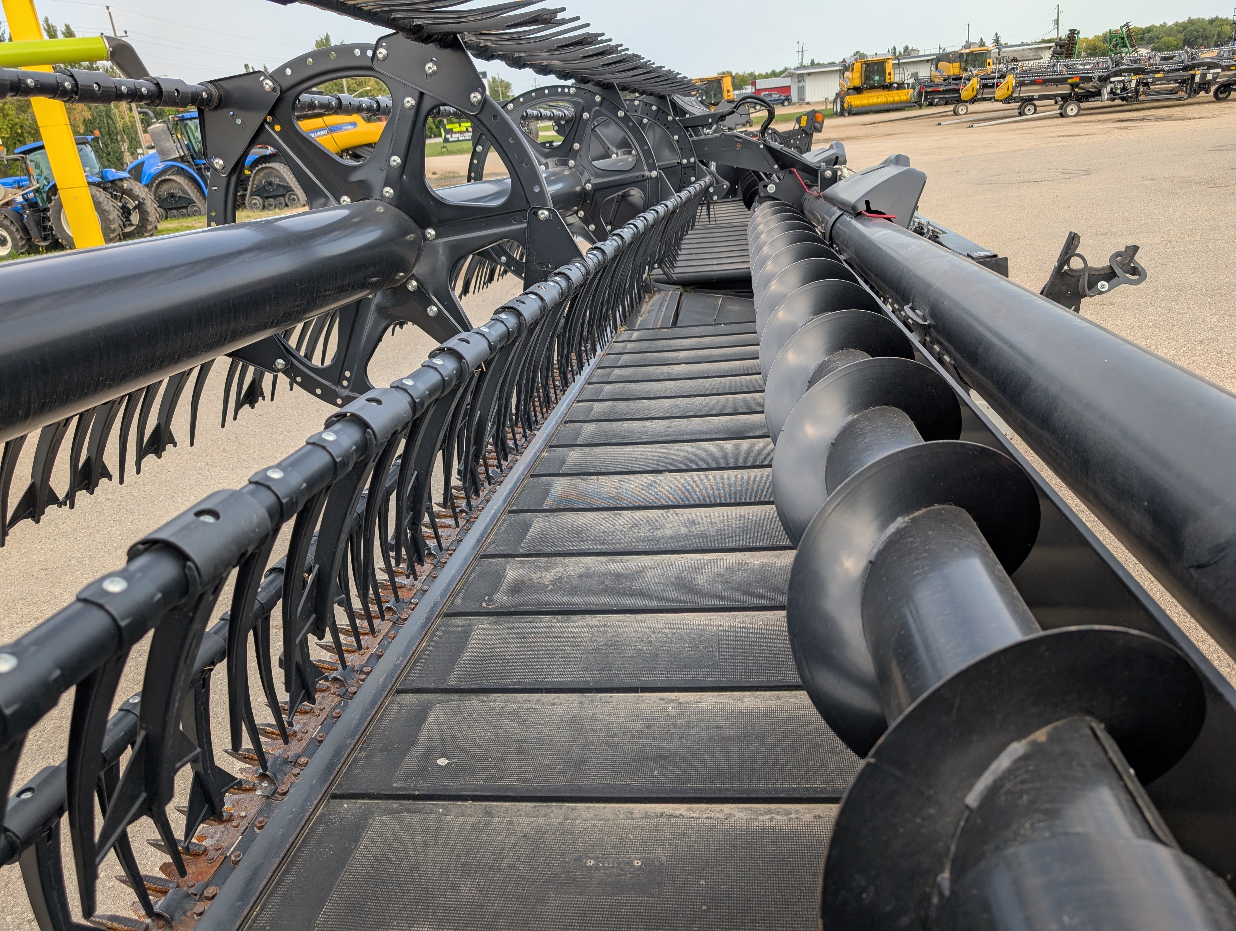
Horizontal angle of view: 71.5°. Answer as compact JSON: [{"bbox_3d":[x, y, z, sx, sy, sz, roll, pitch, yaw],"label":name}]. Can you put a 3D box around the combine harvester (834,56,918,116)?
[{"bbox_3d":[19.110,-28.810,65.430,5.100,3.850,9.800,-4,22,4],"label":"combine harvester"}]

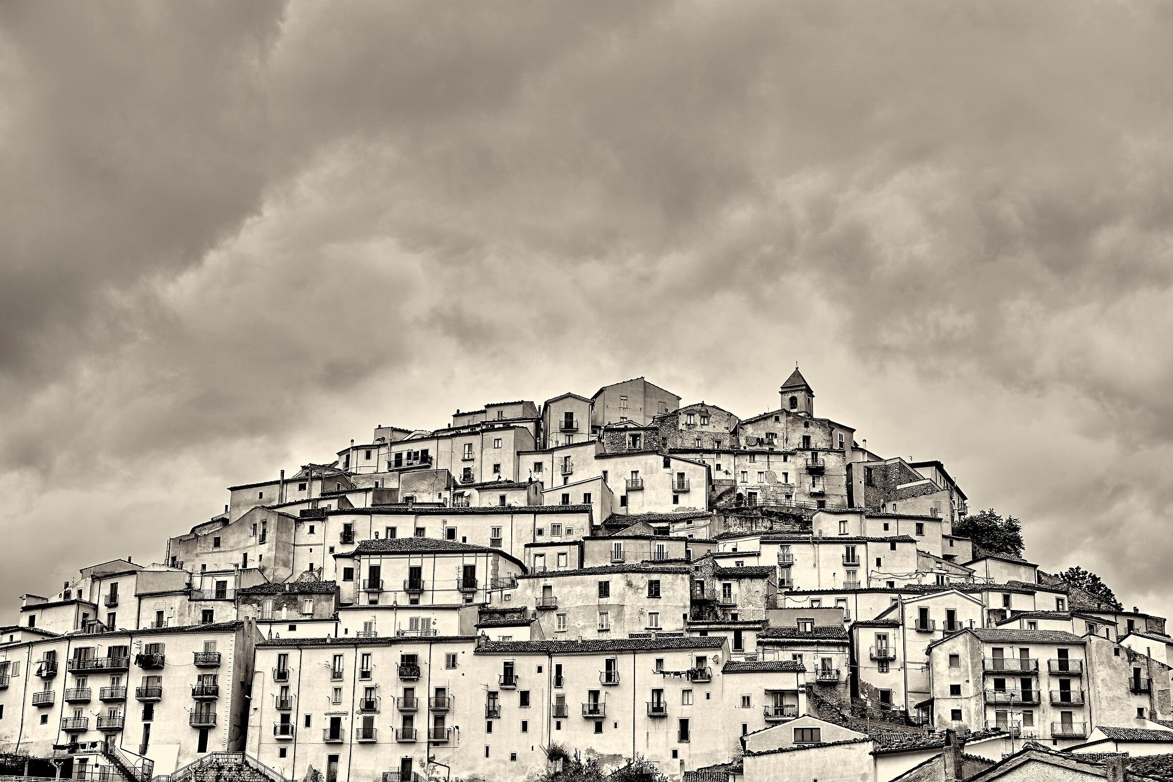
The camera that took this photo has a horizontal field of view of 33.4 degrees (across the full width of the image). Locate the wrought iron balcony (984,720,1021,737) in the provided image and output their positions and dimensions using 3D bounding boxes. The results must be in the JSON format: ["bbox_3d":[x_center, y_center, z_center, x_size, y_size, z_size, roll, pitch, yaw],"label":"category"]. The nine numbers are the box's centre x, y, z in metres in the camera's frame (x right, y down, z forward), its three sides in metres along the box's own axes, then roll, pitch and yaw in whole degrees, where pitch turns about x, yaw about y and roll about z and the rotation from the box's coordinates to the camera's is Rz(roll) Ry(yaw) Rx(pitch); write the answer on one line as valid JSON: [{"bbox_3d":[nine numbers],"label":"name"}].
[{"bbox_3d":[36.210,29.340,170.000,2.910,1.230,1.000,1,-19,-1],"label":"wrought iron balcony"}]

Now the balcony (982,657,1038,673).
[{"bbox_3d":[36.850,23.880,170.000,4.510,1.120,1.000,1,-19,-1],"label":"balcony"}]

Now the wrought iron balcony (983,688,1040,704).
[{"bbox_3d":[36.970,26.550,170.000,4.590,1.190,1.000,1,-19,-1],"label":"wrought iron balcony"}]

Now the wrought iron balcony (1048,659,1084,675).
[{"bbox_3d":[41.670,24.000,170.000,2.790,1.210,1.000,1,-19,-1],"label":"wrought iron balcony"}]

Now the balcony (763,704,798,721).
[{"bbox_3d":[17.680,29.300,178.000,3.040,1.250,1.000,-1,-19,5],"label":"balcony"}]

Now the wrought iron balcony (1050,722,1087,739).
[{"bbox_3d":[41.950,29.500,170.000,2.870,1.230,1.000,1,-19,-1],"label":"wrought iron balcony"}]

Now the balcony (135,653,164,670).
[{"bbox_3d":[-40.650,25.180,182.000,2.380,1.250,0.950,-3,-19,12],"label":"balcony"}]

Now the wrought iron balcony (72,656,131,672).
[{"bbox_3d":[-45.470,25.540,183.000,5.570,1.240,1.000,-5,-19,16],"label":"wrought iron balcony"}]

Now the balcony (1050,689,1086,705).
[{"bbox_3d":[41.830,26.630,170.000,2.800,1.120,1.000,1,-19,-1],"label":"balcony"}]

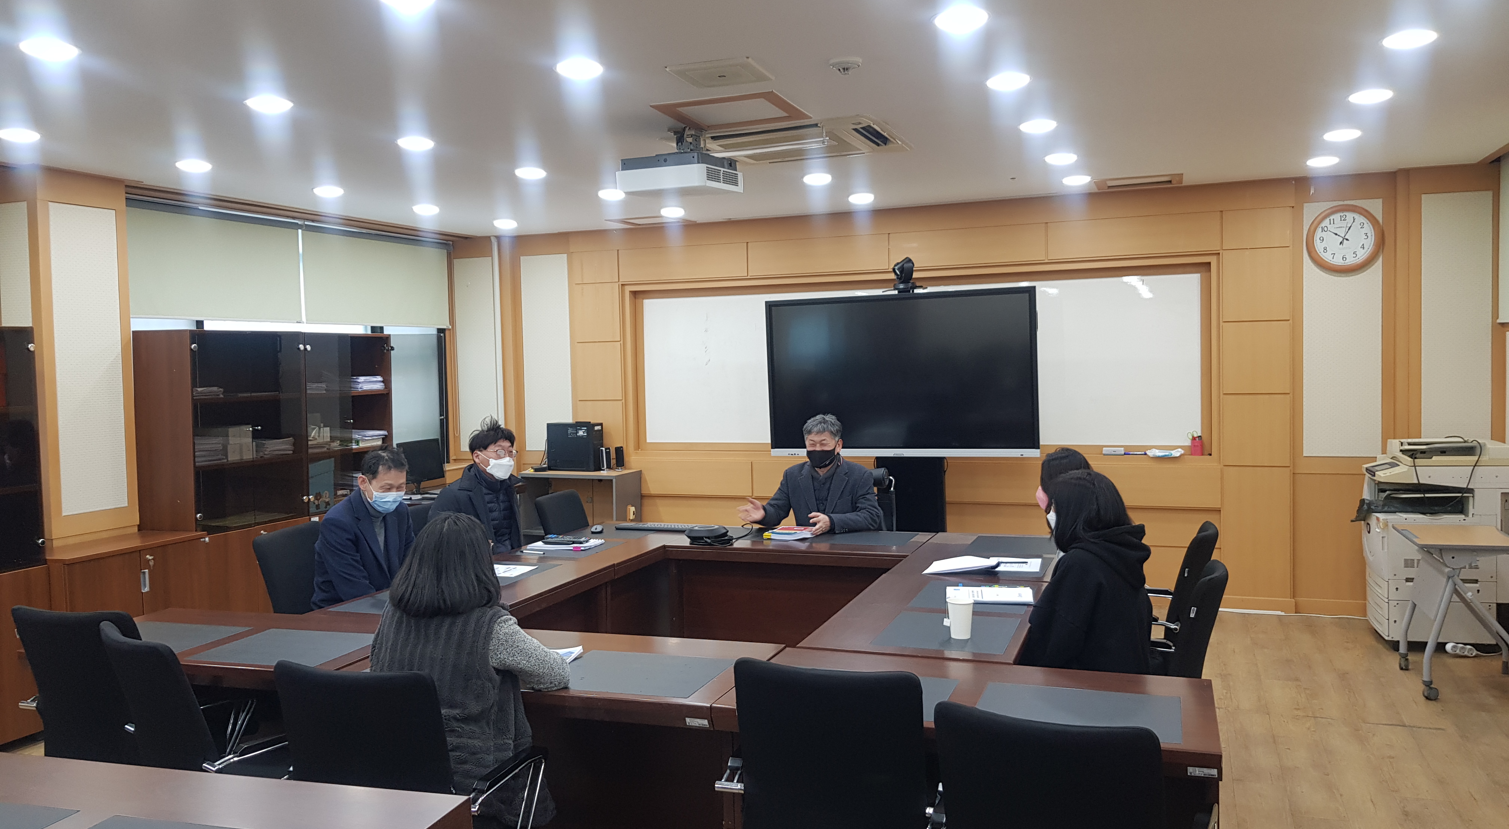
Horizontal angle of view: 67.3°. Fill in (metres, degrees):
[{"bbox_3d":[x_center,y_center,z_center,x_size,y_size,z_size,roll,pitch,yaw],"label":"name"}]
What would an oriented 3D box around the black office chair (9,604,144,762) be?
[{"bbox_3d":[-1.921,1.040,3.661,0.600,0.920,0.600,0,2,20],"label":"black office chair"}]

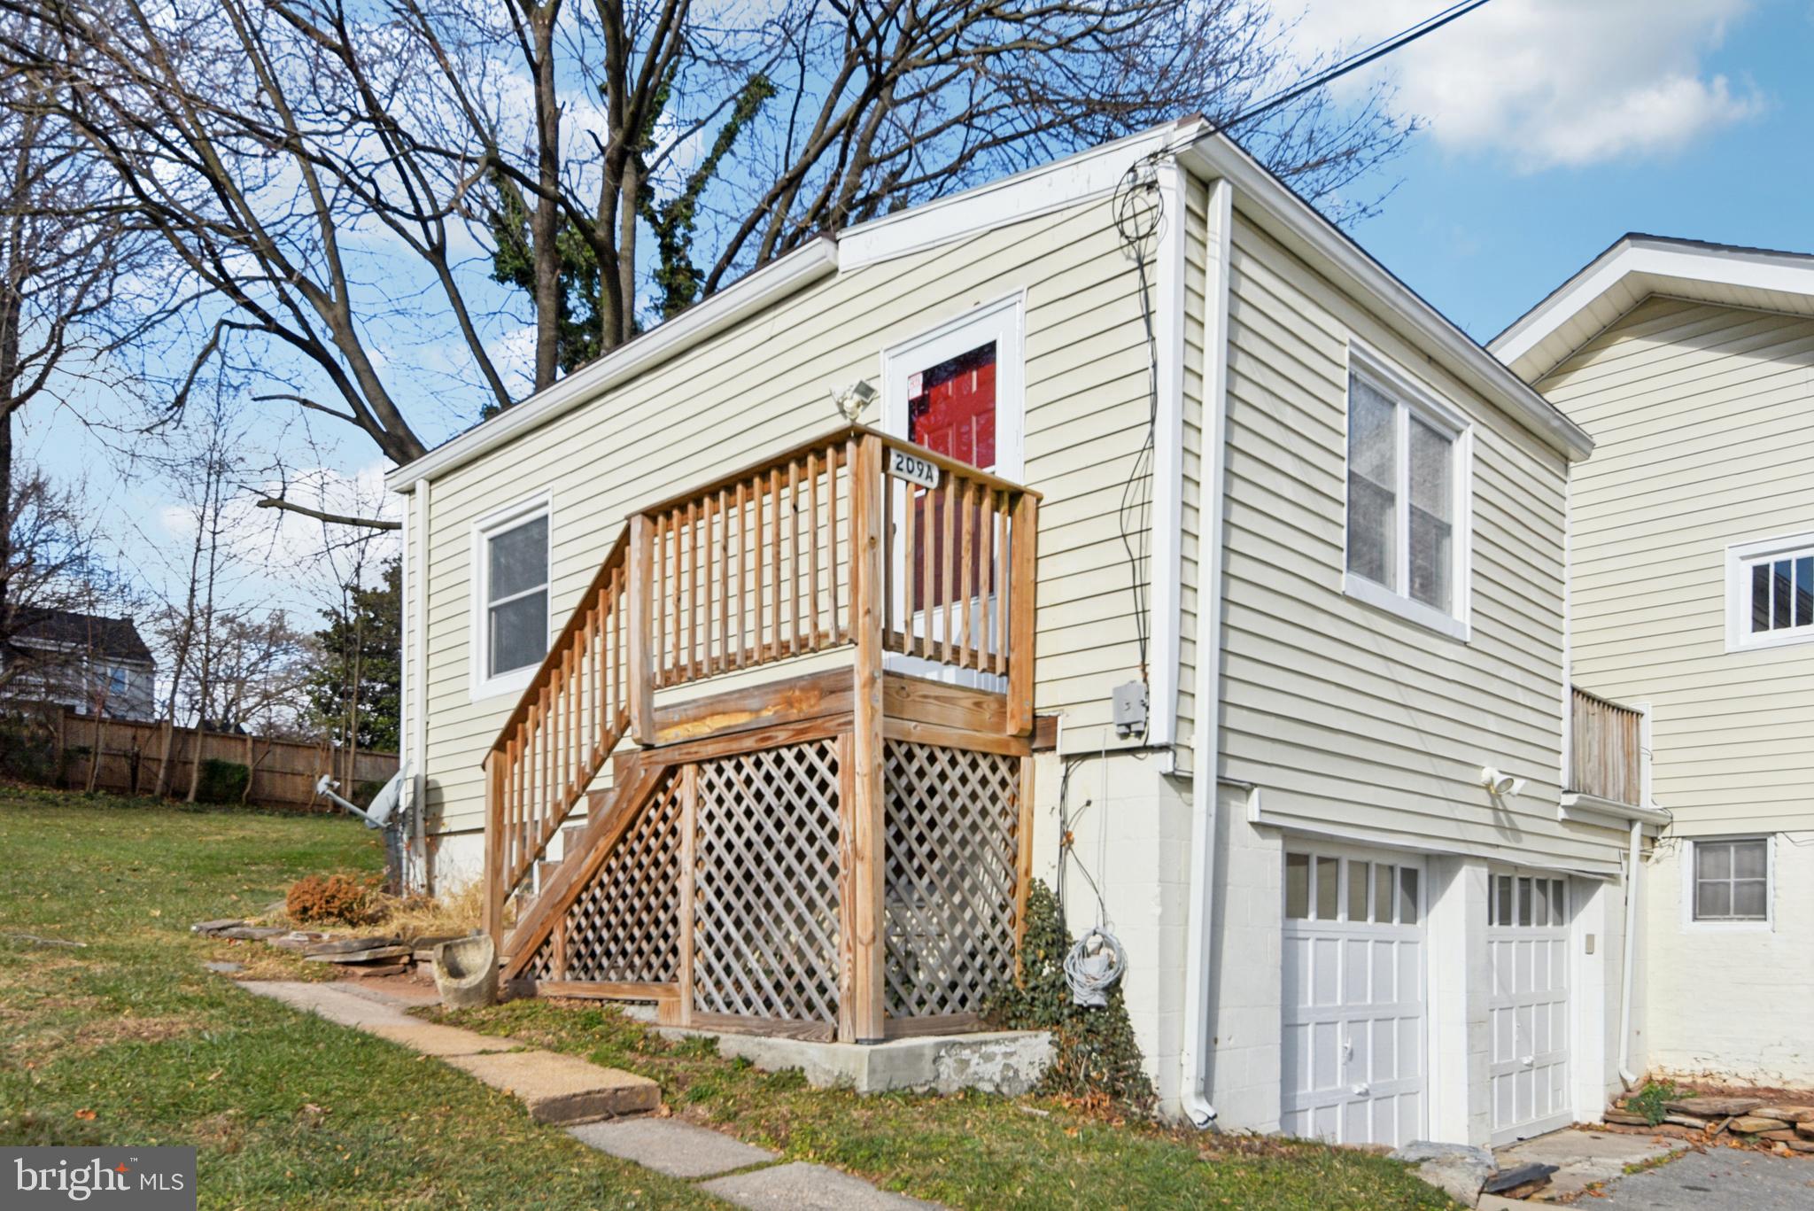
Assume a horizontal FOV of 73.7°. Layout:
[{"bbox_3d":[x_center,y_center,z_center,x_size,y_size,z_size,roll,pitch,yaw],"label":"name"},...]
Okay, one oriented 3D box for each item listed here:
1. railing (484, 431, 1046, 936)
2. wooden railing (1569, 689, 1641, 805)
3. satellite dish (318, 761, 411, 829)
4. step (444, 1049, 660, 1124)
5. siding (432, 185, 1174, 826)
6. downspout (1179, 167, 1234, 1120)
[{"bbox_3d":[-1.030,0.600,6.920,3.550,2.400,1.220,-7,-12,41],"label":"railing"},{"bbox_3d":[5.920,1.250,10.200,0.100,0.880,1.950,-7,-12,41],"label":"wooden railing"},{"bbox_3d":[-4.500,1.580,10.100,0.750,0.580,0.580,3,-9,-17],"label":"satellite dish"},{"bbox_3d":[-1.590,2.090,5.290,0.850,0.150,0.620,-7,-12,41],"label":"step"},{"bbox_3d":[-1.550,-0.080,8.130,7.500,3.200,0.150,-7,-12,41],"label":"siding"},{"bbox_3d":[1.430,0.110,5.840,0.200,4.550,0.100,-7,-12,41],"label":"downspout"}]

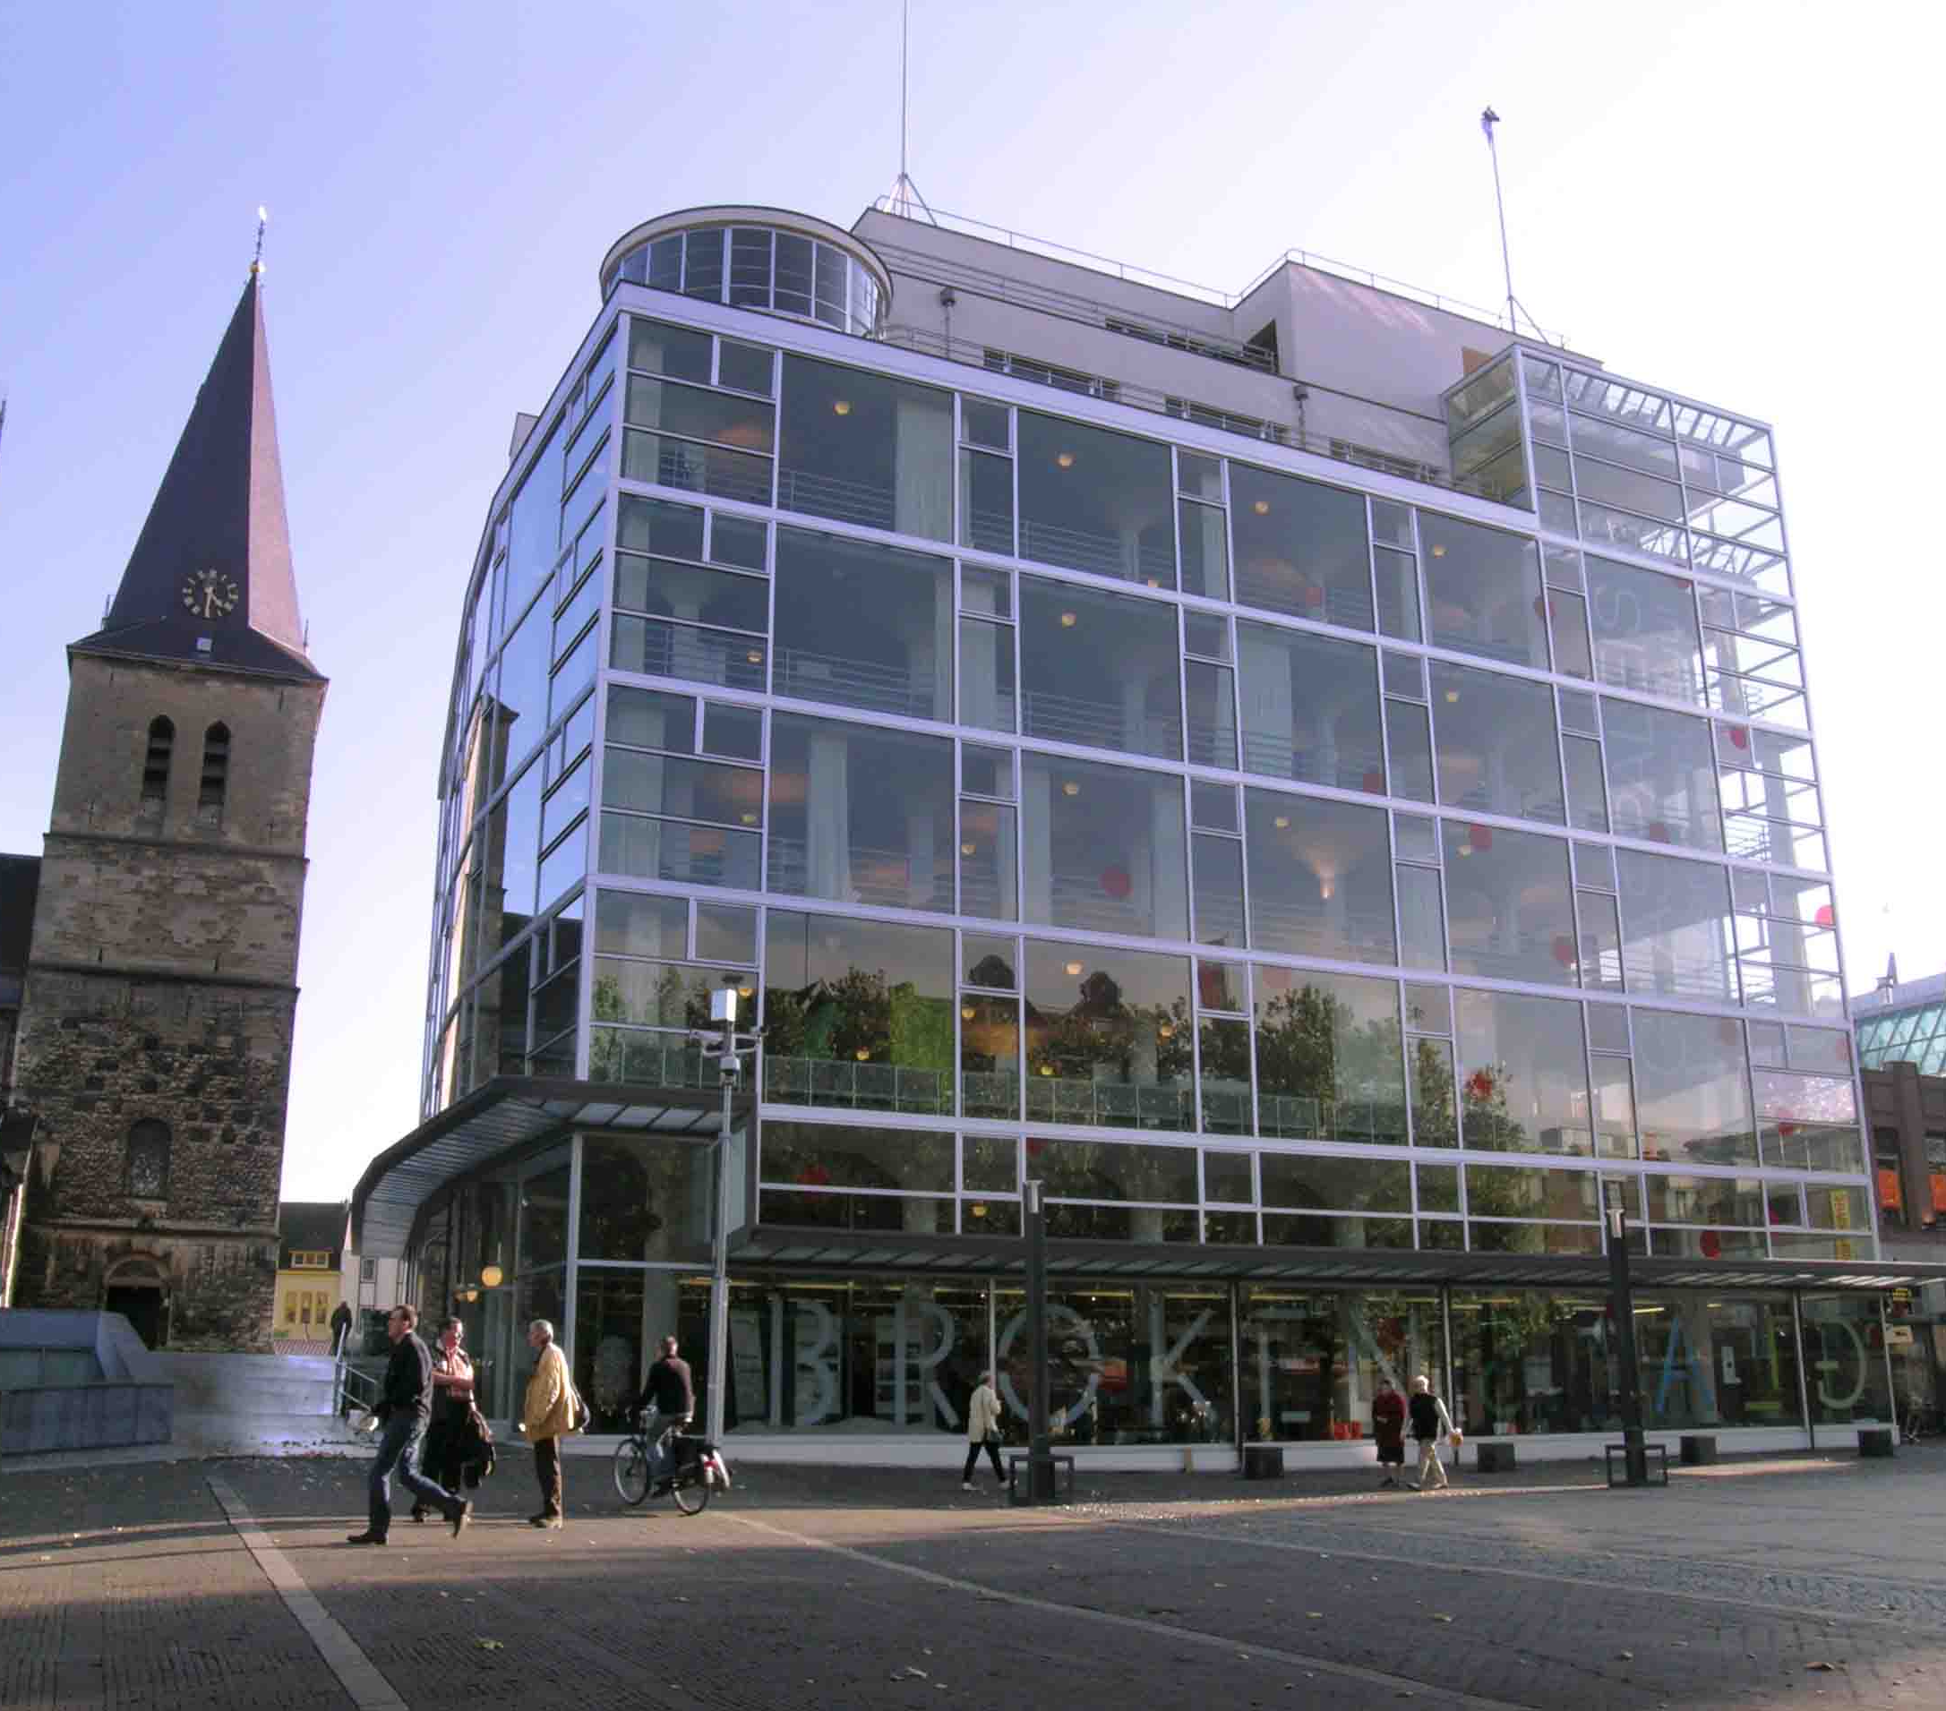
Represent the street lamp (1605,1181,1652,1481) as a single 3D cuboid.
[{"bbox_3d":[10.346,7.732,29.400,0.320,4.350,0.320,7,-18,-25],"label":"street lamp"}]

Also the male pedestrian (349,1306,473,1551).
[{"bbox_3d":[-4.376,4.419,14.494,0.880,1.770,0.520,3,-16,-12],"label":"male pedestrian"}]

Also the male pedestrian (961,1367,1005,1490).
[{"bbox_3d":[0.152,8.408,27.032,0.620,1.680,0.480,6,-17,-21],"label":"male pedestrian"}]

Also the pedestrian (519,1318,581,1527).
[{"bbox_3d":[-3.717,4.992,16.288,0.470,1.750,0.500,4,-16,-14],"label":"pedestrian"}]

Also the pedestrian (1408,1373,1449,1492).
[{"bbox_3d":[6.999,8.882,28.535,0.550,1.700,0.520,7,-17,-23],"label":"pedestrian"}]

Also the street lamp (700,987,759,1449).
[{"bbox_3d":[-3.806,5.542,27.996,0.950,7.230,0.450,1,-16,-5],"label":"street lamp"}]

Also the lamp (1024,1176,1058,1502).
[{"bbox_3d":[0.929,6.519,25.005,0.300,4.240,0.300,7,-17,-25],"label":"lamp"}]

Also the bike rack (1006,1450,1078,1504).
[{"bbox_3d":[0.930,8.402,24.836,0.650,0.640,0.620,7,-17,-25],"label":"bike rack"}]

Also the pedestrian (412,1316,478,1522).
[{"bbox_3d":[-4.525,4.891,16.069,0.520,1.690,0.420,11,-19,-34],"label":"pedestrian"}]

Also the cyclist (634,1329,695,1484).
[{"bbox_3d":[-3.296,5.976,19.766,0.500,1.600,0.650,14,-21,-42],"label":"cyclist"}]

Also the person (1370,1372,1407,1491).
[{"bbox_3d":[6.392,8.927,28.623,0.420,1.620,0.520,15,-22,-42],"label":"person"}]

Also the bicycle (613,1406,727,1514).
[{"bbox_3d":[-3.206,6.386,19.652,0.600,1.100,1.780,14,-21,-40],"label":"bicycle"}]

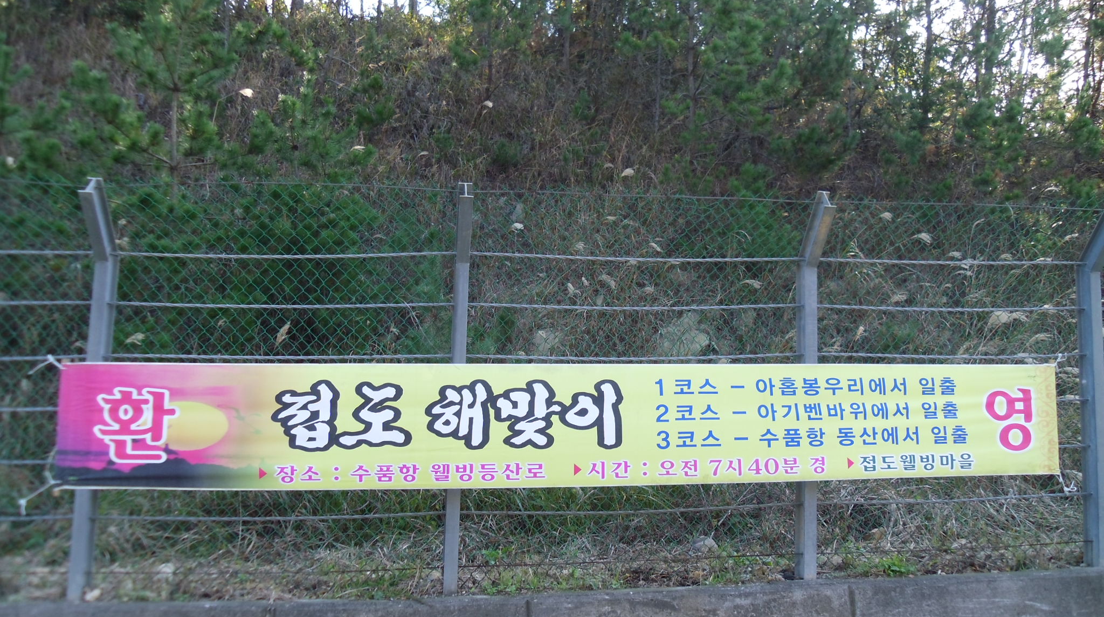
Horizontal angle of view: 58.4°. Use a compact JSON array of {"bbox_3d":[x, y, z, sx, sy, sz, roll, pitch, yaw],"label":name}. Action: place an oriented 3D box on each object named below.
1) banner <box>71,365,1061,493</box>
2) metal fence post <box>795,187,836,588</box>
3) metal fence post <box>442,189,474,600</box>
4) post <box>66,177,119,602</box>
[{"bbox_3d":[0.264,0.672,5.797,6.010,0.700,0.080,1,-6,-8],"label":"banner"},{"bbox_3d":[1.579,0.456,5.911,0.080,2.300,0.428,3,-6,-9],"label":"metal fence post"},{"bbox_3d":[-0.524,0.444,5.571,0.080,2.300,0.428,3,-6,-6],"label":"metal fence post"},{"bbox_3d":[-2.555,0.441,5.434,0.080,2.300,0.428,2,-6,-4],"label":"post"}]

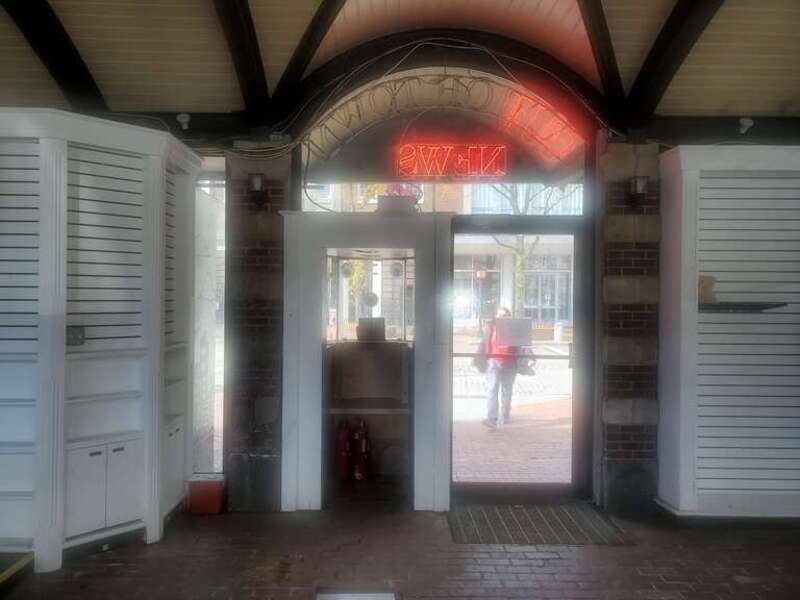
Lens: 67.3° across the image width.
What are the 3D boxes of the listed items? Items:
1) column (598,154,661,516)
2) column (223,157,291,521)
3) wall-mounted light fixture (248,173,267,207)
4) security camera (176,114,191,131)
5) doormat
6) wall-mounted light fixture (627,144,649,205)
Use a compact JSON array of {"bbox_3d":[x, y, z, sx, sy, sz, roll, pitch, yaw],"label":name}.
[{"bbox_3d":[1.790,0.215,4.820,0.460,2.850,0.440,0,0,1],"label":"column"},{"bbox_3d":[-1.096,0.250,4.840,0.500,2.750,0.440,0,0,1],"label":"column"},{"bbox_3d":[-1.077,-0.835,4.550,0.137,0.260,0.150,0,0,1],"label":"wall-mounted light fixture"},{"bbox_3d":[-1.639,-1.352,4.560,0.110,0.135,0.130,0,0,-18],"label":"security camera"},{"bbox_3d":[0.967,1.625,4.400,1.230,0.015,0.810,0,0,1],"label":"doormat"},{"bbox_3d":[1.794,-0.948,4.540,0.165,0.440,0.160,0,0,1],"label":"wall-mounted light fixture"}]

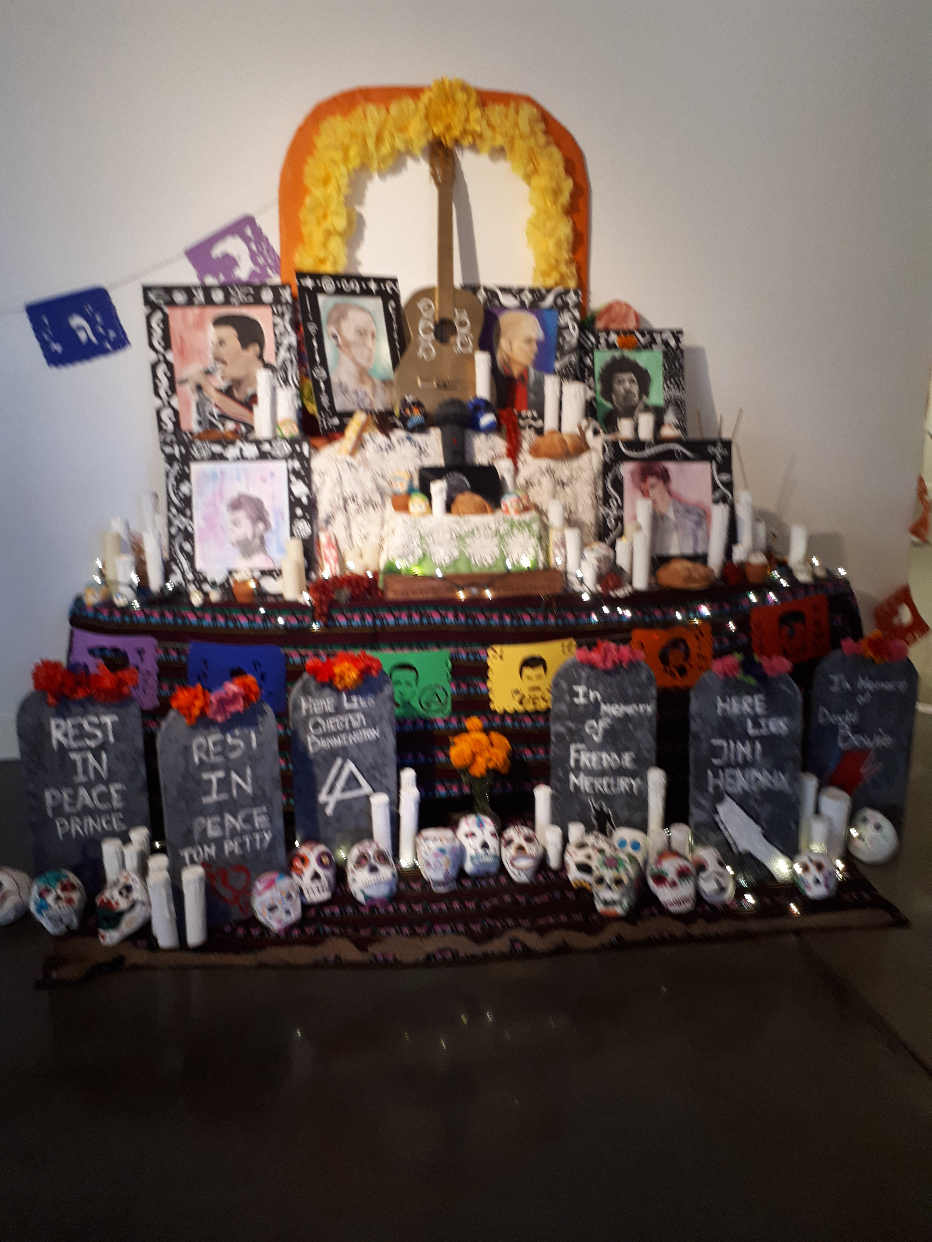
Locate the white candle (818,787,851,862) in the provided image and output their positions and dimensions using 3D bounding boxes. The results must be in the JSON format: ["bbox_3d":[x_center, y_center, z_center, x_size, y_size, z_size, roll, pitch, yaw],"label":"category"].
[{"bbox_3d":[1.108,0.610,2.914,0.077,0.210,0.077,-2,15,-6],"label":"white candle"}]

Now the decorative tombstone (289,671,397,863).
[{"bbox_3d":[-0.366,0.425,2.864,0.302,0.580,0.040,-2,3,-5],"label":"decorative tombstone"}]

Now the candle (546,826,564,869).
[{"bbox_3d":[0.264,0.674,2.890,0.051,0.120,0.051,-2,15,-6],"label":"candle"}]

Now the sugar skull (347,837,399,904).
[{"bbox_3d":[-0.258,0.690,2.670,0.135,0.165,0.145,-3,-10,-7],"label":"sugar skull"}]

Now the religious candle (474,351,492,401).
[{"bbox_3d":[0.059,-0.820,3.356,0.055,0.225,0.055,-2,15,-6],"label":"religious candle"}]

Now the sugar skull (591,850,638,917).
[{"bbox_3d":[0.410,0.725,2.663,0.130,0.180,0.140,7,10,29],"label":"sugar skull"}]

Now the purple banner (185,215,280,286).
[{"bbox_3d":[-0.806,-1.250,3.361,0.275,0.220,0.010,-25,16,1],"label":"purple banner"}]

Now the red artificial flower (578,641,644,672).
[{"bbox_3d":[0.431,0.105,2.917,0.195,0.080,0.085,-3,16,-5],"label":"red artificial flower"}]

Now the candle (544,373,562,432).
[{"bbox_3d":[0.262,-0.638,2.955,0.046,0.223,0.046,-2,16,-2],"label":"candle"}]

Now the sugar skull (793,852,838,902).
[{"bbox_3d":[0.978,0.701,2.719,0.120,0.135,0.115,7,6,27],"label":"sugar skull"}]

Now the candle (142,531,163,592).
[{"bbox_3d":[-0.878,-0.166,2.719,0.046,0.166,0.046,-2,16,-2],"label":"candle"}]

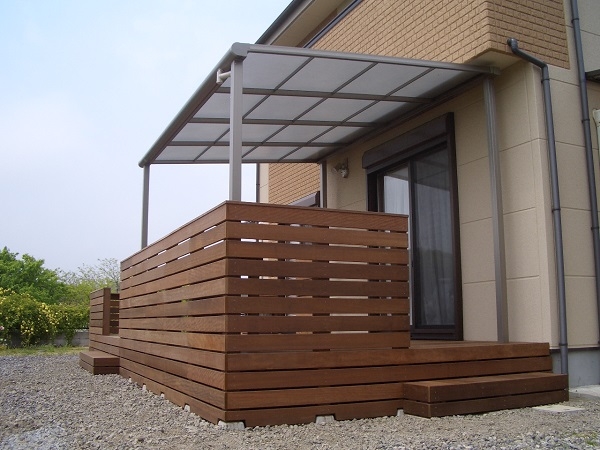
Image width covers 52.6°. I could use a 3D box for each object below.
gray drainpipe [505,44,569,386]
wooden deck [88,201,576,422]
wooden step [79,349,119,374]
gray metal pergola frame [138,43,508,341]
[{"bbox_3d":[2.000,-0.110,5.100,0.458,2.988,0.090,4,-10,-25],"label":"gray drainpipe"},{"bbox_3d":[-0.868,1.167,7.700,3.145,1.458,7.857,4,-10,-25],"label":"wooden deck"},{"bbox_3d":[-2.750,1.885,8.280,0.304,0.217,1.639,4,-10,-25],"label":"wooden step"},{"bbox_3d":[-0.080,-0.048,6.654,2.693,2.543,3.760,4,-10,-25],"label":"gray metal pergola frame"}]

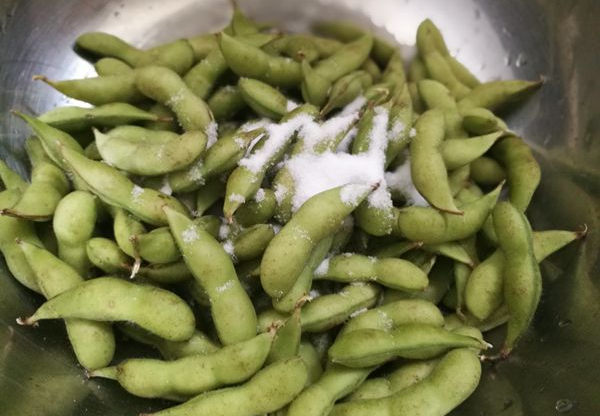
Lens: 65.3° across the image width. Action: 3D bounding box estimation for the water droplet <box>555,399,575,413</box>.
[{"bbox_3d":[0.093,0.070,0.165,0.005,0.002,0.005,-30,49,11],"label":"water droplet"}]

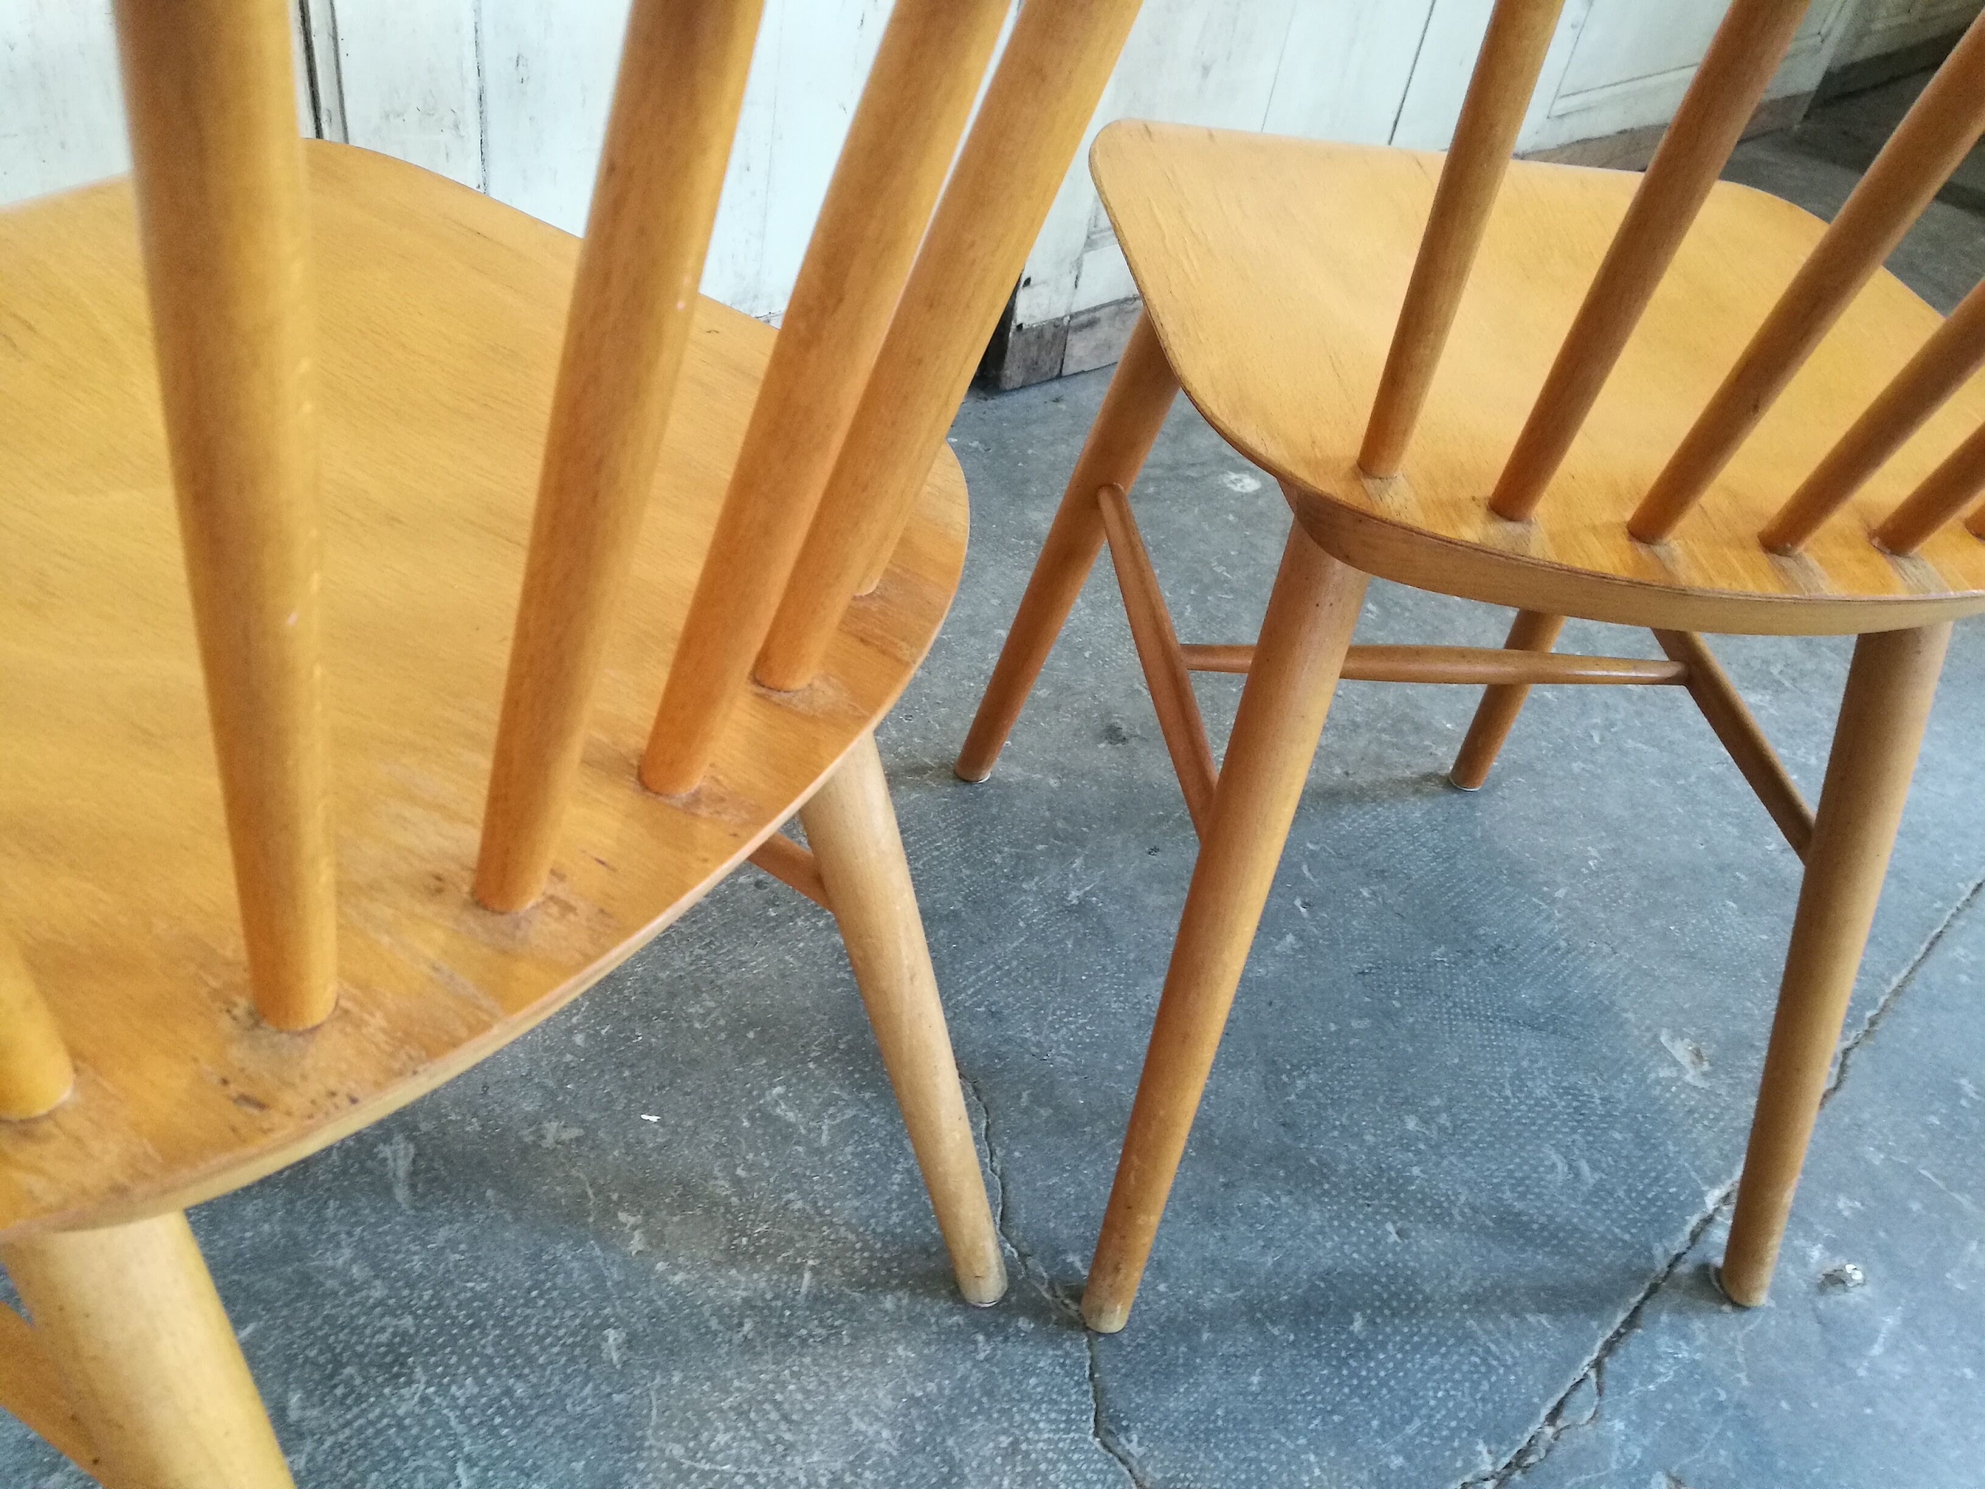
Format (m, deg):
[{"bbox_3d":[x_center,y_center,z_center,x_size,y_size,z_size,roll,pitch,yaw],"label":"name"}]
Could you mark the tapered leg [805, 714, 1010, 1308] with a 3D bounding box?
[{"bbox_3d":[-0.038,0.113,0.663,0.037,0.421,0.037,-11,36,0],"label":"tapered leg"}]

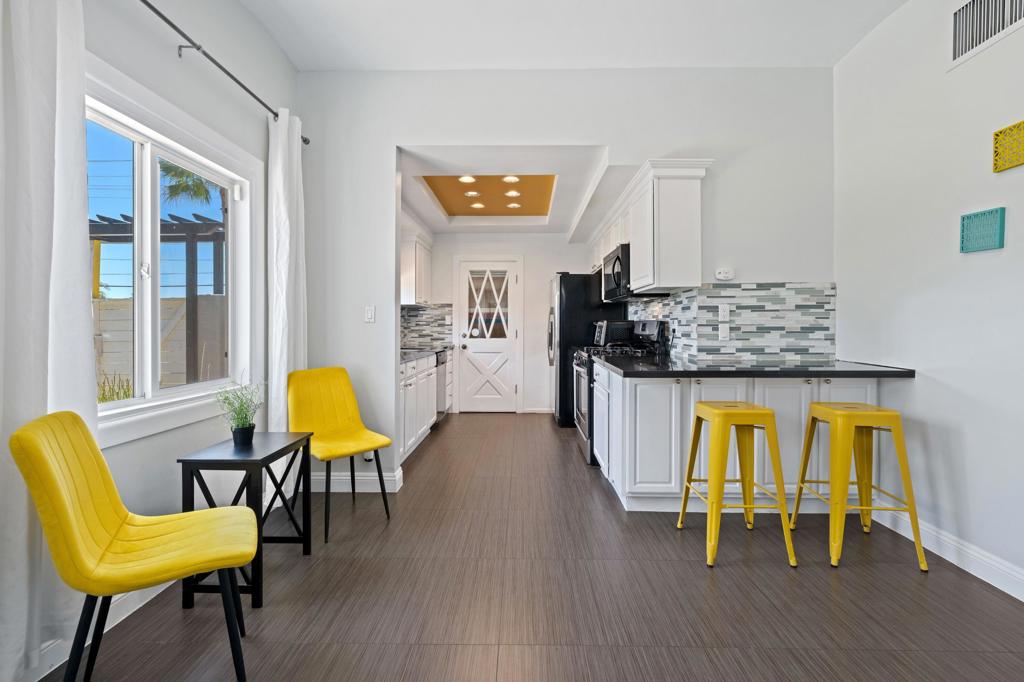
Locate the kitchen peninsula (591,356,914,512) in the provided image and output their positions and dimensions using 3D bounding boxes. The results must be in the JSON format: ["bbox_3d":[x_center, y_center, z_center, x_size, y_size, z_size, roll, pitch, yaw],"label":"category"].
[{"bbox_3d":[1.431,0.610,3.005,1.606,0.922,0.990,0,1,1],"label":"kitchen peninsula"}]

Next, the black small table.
[{"bbox_3d":[-1.192,0.789,2.115,0.345,0.615,0.500,0,1,1],"label":"black small table"}]

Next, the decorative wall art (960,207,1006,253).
[{"bbox_3d":[2.198,-0.512,2.127,0.027,0.182,0.180,0,1,1],"label":"decorative wall art"}]

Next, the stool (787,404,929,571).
[{"bbox_3d":[1.790,0.717,2.388,0.440,0.745,0.440,0,1,6],"label":"stool"}]

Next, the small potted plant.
[{"bbox_3d":[-1.265,0.337,2.120,0.200,0.290,0.190,0,1,1],"label":"small potted plant"}]

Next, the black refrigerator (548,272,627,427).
[{"bbox_3d":[0.925,0.100,5.740,0.870,1.785,0.890,0,1,1],"label":"black refrigerator"}]

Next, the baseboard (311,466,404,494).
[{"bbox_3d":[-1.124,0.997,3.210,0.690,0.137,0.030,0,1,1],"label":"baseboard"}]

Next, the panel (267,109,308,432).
[{"bbox_3d":[-1.412,-0.196,2.890,0.120,2.460,0.380,0,1,1],"label":"panel"}]

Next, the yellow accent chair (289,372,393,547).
[{"bbox_3d":[-1.041,0.632,2.731,0.530,0.895,0.450,1,1,41],"label":"yellow accent chair"}]

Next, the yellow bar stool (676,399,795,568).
[{"bbox_3d":[1.169,0.717,2.410,0.440,0.745,0.440,0,1,1],"label":"yellow bar stool"}]

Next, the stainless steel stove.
[{"bbox_3d":[0.966,0.430,4.200,0.720,1.210,0.762,0,1,1],"label":"stainless steel stove"}]

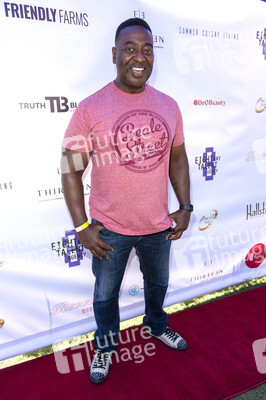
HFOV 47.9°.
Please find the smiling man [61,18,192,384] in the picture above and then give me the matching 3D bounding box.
[{"bbox_3d":[-0.015,0.074,1.570,0.650,1.800,0.370,-6,18,-19],"label":"smiling man"}]

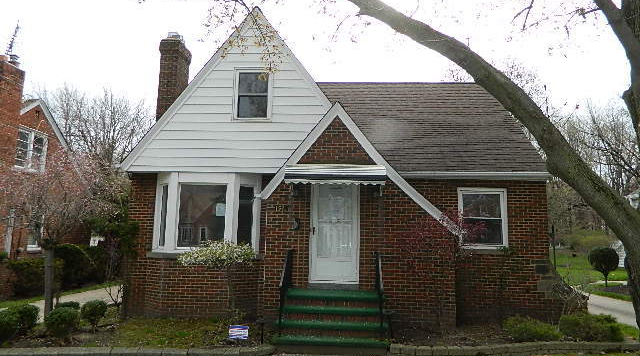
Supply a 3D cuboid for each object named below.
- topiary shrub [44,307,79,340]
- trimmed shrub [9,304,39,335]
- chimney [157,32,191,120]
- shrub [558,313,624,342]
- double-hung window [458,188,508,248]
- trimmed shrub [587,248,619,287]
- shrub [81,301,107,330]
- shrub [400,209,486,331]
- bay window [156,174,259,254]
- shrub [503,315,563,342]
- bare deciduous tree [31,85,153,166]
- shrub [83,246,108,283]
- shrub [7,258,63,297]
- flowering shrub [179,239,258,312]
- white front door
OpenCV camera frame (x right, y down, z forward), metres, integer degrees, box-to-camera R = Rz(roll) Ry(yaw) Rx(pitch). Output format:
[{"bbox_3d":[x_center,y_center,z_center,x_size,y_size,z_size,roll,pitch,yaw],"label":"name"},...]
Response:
[{"bbox_3d":[-4.144,2.307,7.413,0.563,0.476,0.540,1,-8,3],"label":"topiary shrub"},{"bbox_3d":[-4.975,2.353,7.758,0.522,0.446,0.500,1,-8,3],"label":"trimmed shrub"},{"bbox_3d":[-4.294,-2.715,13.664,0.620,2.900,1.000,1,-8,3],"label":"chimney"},{"bbox_3d":[4.670,2.544,7.956,1.100,0.445,0.950,1,-8,4],"label":"shrub"},{"bbox_3d":[3.603,0.885,10.215,1.080,1.355,0.120,1,-8,4],"label":"double-hung window"},{"bbox_3d":[11.491,3.586,18.736,1.176,1.604,1.200,1,-8,4],"label":"trimmed shrub"},{"bbox_3d":[-3.934,2.387,8.027,0.465,0.503,0.440,1,-8,3],"label":"shrub"},{"bbox_3d":[2.288,1.697,8.578,1.575,2.266,1.200,1,-8,3],"label":"shrub"},{"bbox_3d":[-2.590,0.792,10.187,2.410,1.720,0.680,1,-8,3],"label":"bay window"},{"bbox_3d":[3.834,2.667,8.347,1.057,0.392,0.850,1,-8,3],"label":"shrub"},{"bbox_3d":[-13.684,-0.406,28.206,7.664,11.034,6.500,1,-8,4],"label":"bare deciduous tree"},{"bbox_3d":[-7.592,2.907,15.517,1.004,1.333,1.000,1,-8,4],"label":"shrub"},{"bbox_3d":[-7.487,2.577,12.117,1.524,1.021,0.900,1,-8,4],"label":"shrub"},{"bbox_3d":[-2.000,1.979,8.987,1.539,1.513,1.150,1,-8,3],"label":"flowering shrub"},{"bbox_3d":[0.306,1.071,9.276,1.000,2.060,0.090,1,-8,4],"label":"white front door"}]

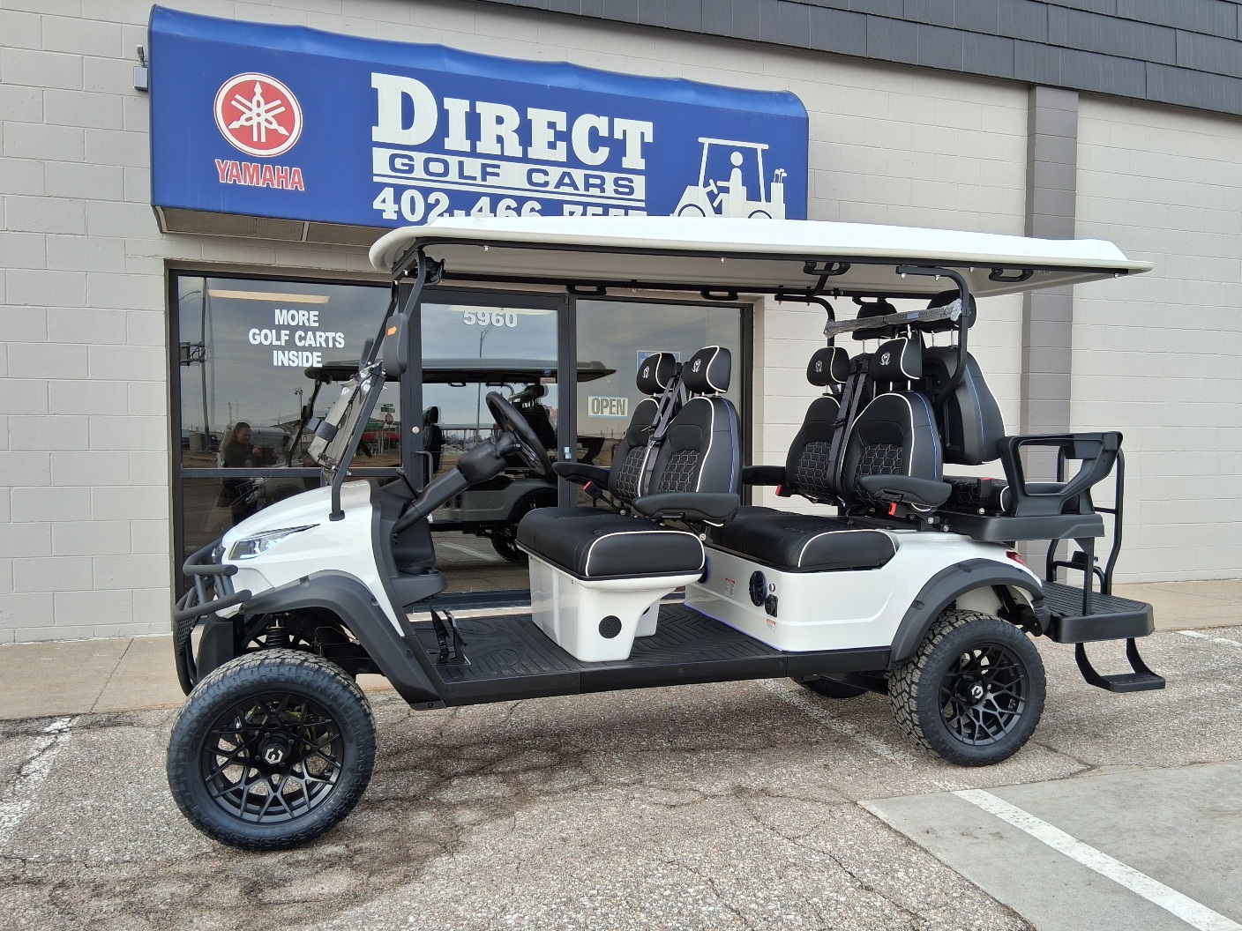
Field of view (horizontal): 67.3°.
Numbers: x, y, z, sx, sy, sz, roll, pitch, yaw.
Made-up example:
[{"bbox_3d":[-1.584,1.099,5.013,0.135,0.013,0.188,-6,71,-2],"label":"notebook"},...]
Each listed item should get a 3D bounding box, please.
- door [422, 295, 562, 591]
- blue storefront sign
[{"bbox_3d":[-0.898,-0.121,6.330,1.020,2.071,0.051,0,3,-18],"label":"door"},{"bbox_3d":[-0.722,-1.993,5.829,3.929,1.202,0.505,0,3,-18],"label":"blue storefront sign"}]

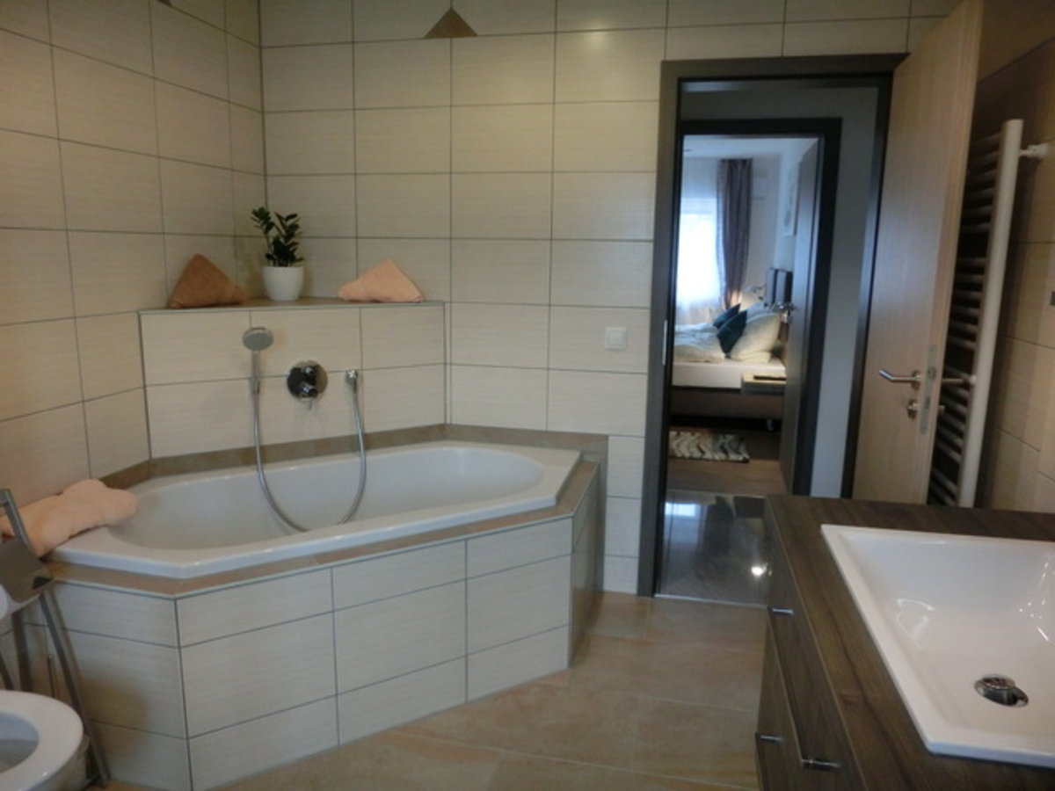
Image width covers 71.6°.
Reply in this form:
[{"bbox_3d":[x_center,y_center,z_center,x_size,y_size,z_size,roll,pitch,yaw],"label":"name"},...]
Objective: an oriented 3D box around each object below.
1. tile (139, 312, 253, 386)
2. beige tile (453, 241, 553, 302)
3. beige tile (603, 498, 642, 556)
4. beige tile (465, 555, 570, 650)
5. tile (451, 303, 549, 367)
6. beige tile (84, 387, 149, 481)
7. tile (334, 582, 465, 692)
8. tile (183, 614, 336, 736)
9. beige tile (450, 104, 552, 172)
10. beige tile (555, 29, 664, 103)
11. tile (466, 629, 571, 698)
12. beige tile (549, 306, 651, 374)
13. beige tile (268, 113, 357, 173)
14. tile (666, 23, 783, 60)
[{"bbox_3d":[-1.123,-0.166,2.498,0.349,0.243,0.014,-6,13,-31],"label":"tile"},{"bbox_3d":[-0.105,-0.486,2.886,0.403,0.250,0.014,3,11,12],"label":"beige tile"},{"bbox_3d":[0.389,0.532,2.967,0.138,0.250,0.012,3,11,12],"label":"beige tile"},{"bbox_3d":[-0.024,0.662,2.340,0.391,0.250,0.015,-5,12,-32],"label":"beige tile"},{"bbox_3d":[-0.113,-0.240,2.966,0.402,0.249,0.012,4,12,13],"label":"tile"},{"bbox_3d":[-1.302,0.117,2.323,0.014,0.250,0.257,3,11,13],"label":"beige tile"},{"bbox_3d":[-0.360,0.691,2.123,0.402,0.249,0.012,-6,13,-31],"label":"tile"},{"bbox_3d":[-0.690,0.719,1.905,0.385,0.251,0.014,-6,13,-31],"label":"tile"},{"bbox_3d":[-0.097,-0.977,2.790,0.400,0.250,0.012,3,11,12],"label":"beige tile"},{"bbox_3d":[0.299,-1.202,2.682,0.402,0.249,0.012,4,12,13],"label":"beige tile"},{"bbox_3d":[-0.026,0.854,2.348,0.386,0.161,0.012,-6,13,-32],"label":"tile"},{"bbox_3d":[0.280,-0.216,2.852,0.390,0.250,0.014,3,11,12],"label":"beige tile"},{"bbox_3d":[-0.886,-1.029,2.994,0.402,0.249,0.012,4,12,13],"label":"beige tile"},{"bbox_3d":[0.693,-1.244,2.581,0.402,0.114,0.012,4,12,13],"label":"tile"}]

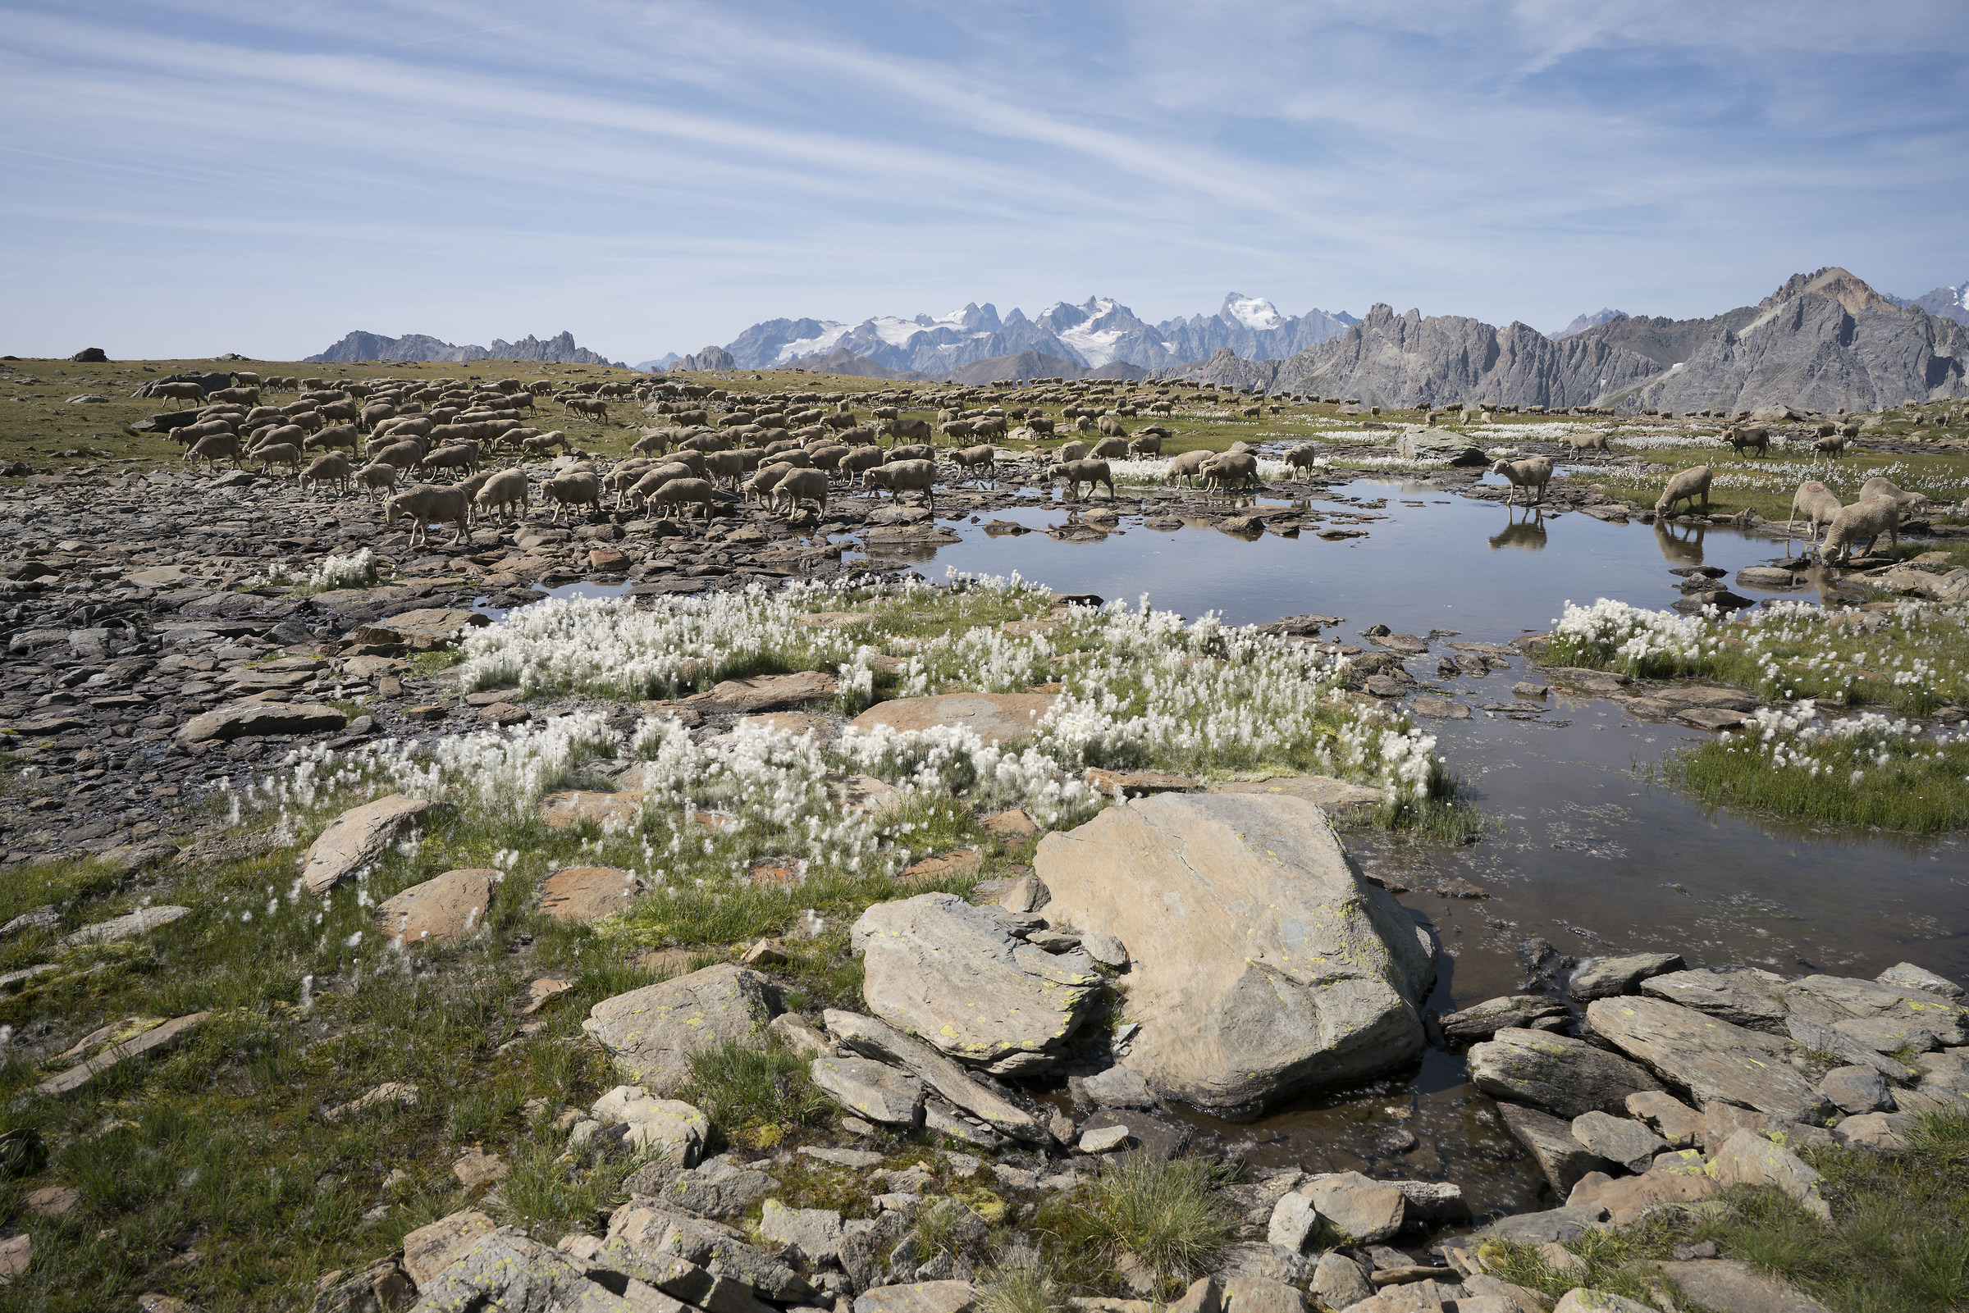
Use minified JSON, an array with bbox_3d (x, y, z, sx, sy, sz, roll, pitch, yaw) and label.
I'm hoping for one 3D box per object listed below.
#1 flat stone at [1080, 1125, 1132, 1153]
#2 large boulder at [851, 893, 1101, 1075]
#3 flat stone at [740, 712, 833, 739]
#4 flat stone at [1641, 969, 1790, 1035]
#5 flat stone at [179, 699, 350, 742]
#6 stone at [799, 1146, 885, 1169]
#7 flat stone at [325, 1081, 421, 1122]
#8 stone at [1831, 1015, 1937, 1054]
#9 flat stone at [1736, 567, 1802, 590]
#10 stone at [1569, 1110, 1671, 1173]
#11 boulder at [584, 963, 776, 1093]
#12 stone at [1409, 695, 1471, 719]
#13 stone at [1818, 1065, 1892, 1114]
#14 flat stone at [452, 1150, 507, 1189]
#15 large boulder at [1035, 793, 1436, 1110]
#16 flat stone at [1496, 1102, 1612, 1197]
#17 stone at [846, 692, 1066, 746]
[{"bbox_3d":[0.277,1.104,3.133,0.118,0.033,0.062,-4,12,-20],"label":"flat stone"},{"bbox_3d":[0.000,0.930,4.036,0.630,0.330,0.520,3,12,16],"label":"large boulder"},{"bbox_3d":[-1.050,0.381,7.343,0.500,0.130,0.360,2,12,8],"label":"flat stone"},{"bbox_3d":[2.101,0.990,3.942,0.400,0.130,0.240,6,13,27],"label":"flat stone"},{"bbox_3d":[-3.667,0.334,6.959,0.747,0.155,0.361,-4,12,-18],"label":"flat stone"},{"bbox_3d":[-0.305,1.072,2.924,0.190,0.028,0.055,4,12,18],"label":"stone"},{"bbox_3d":[-1.460,1.069,3.278,0.200,0.080,0.120,-7,13,-29],"label":"flat stone"},{"bbox_3d":[2.361,0.993,3.593,0.250,0.060,0.160,6,13,27],"label":"stone"},{"bbox_3d":[7.096,-0.711,12.377,0.480,0.160,0.420,0,11,0],"label":"flat stone"},{"bbox_3d":[1.434,1.096,3.094,0.230,0.090,0.140,8,14,34],"label":"stone"},{"bbox_3d":[-0.741,0.905,3.363,0.463,0.214,0.341,-2,11,-12],"label":"boulder"},{"bbox_3d":[2.644,0.294,7.934,0.350,0.090,0.280,0,11,0],"label":"stone"},{"bbox_3d":[2.087,1.039,3.283,0.155,0.090,0.125,5,12,24],"label":"stone"},{"bbox_3d":[-1.110,1.145,3.028,0.120,0.050,0.120,-3,12,-15],"label":"flat stone"},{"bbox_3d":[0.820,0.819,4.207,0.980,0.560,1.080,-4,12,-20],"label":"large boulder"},{"bbox_3d":[1.410,1.198,3.345,0.240,0.140,0.260,2,12,8],"label":"flat stone"},{"bbox_3d":[-0.139,0.322,6.940,1.120,0.240,0.750,0,11,0],"label":"stone"}]

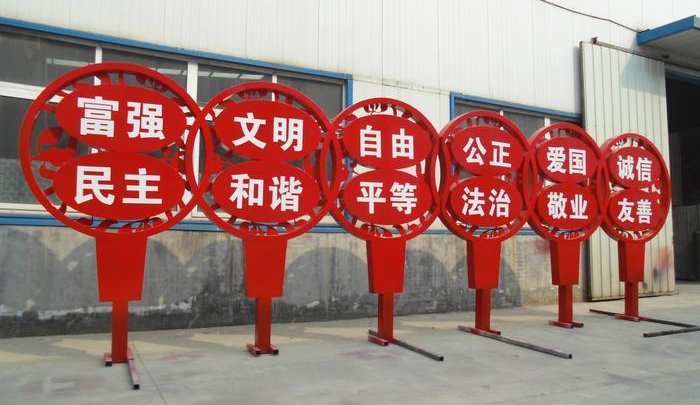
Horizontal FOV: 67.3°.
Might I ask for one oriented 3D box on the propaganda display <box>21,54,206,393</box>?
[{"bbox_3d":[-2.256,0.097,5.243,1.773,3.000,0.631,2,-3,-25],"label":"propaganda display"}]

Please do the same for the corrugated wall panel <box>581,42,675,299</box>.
[{"bbox_3d":[5.646,-0.543,10.575,2.461,4.953,0.130,2,-3,-25],"label":"corrugated wall panel"}]

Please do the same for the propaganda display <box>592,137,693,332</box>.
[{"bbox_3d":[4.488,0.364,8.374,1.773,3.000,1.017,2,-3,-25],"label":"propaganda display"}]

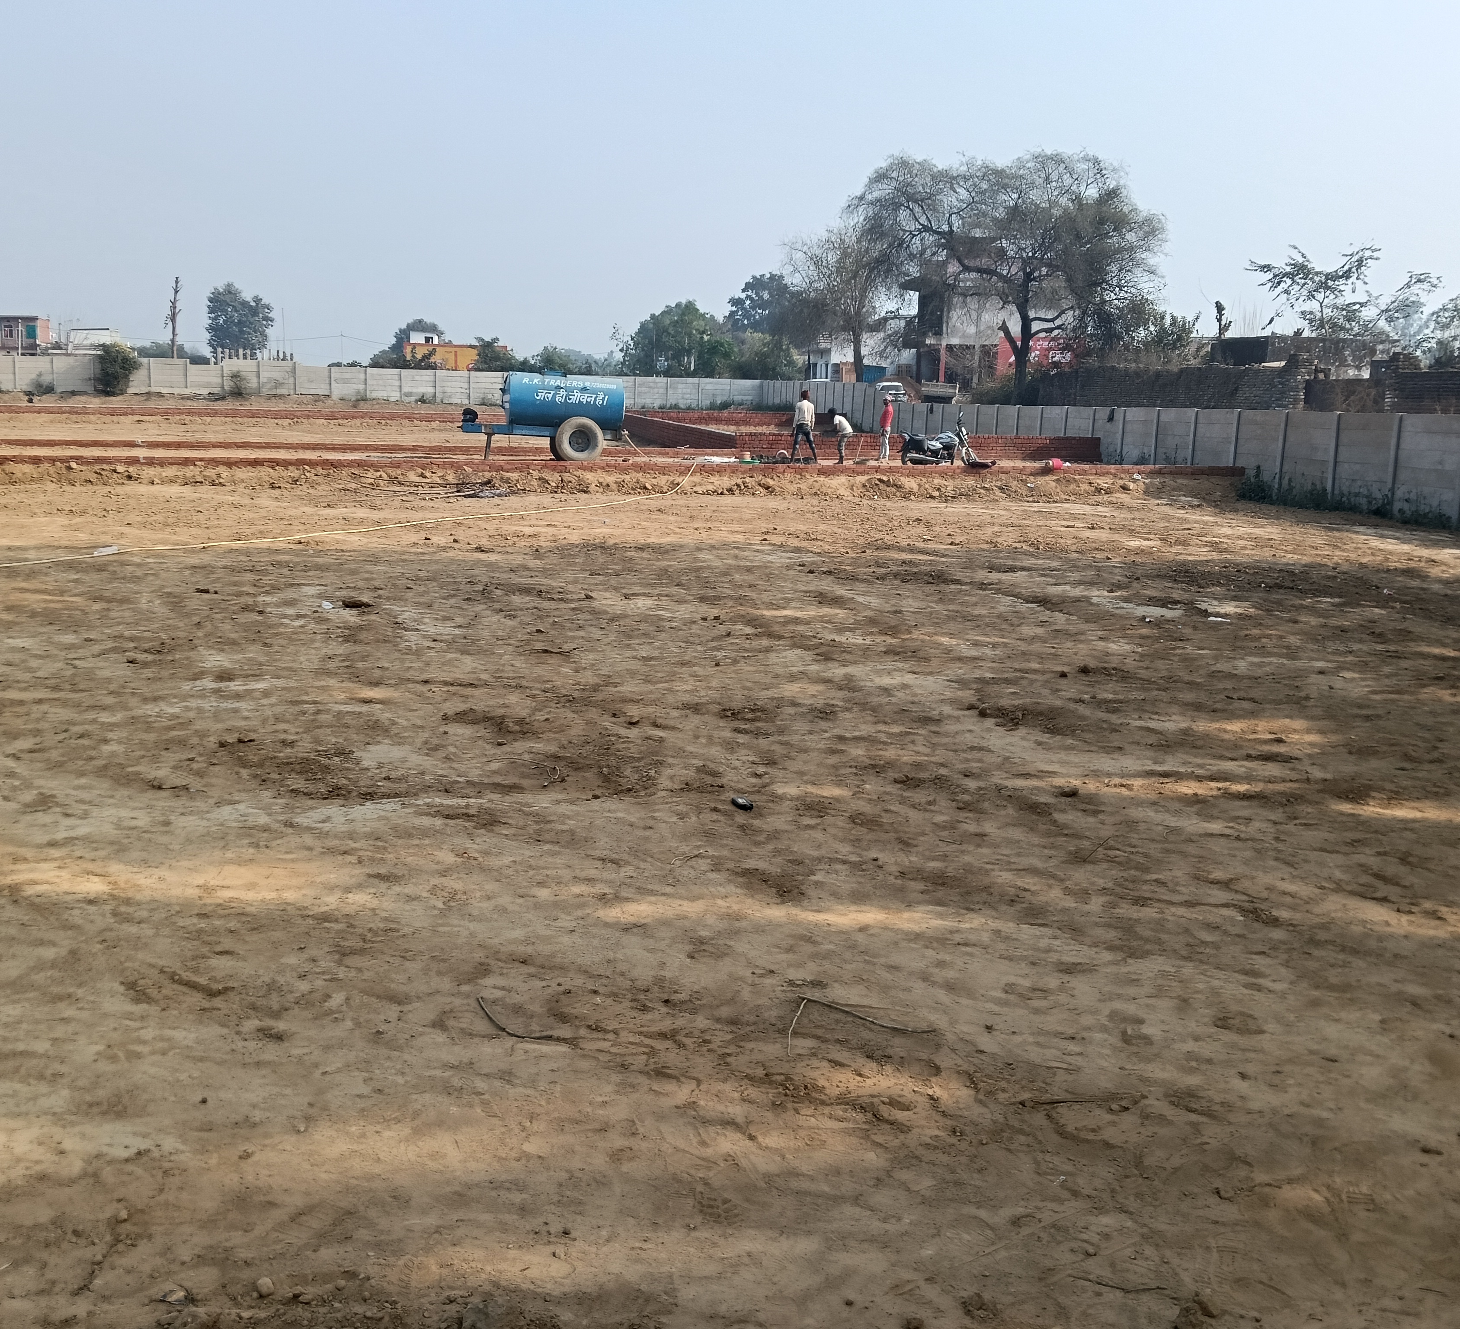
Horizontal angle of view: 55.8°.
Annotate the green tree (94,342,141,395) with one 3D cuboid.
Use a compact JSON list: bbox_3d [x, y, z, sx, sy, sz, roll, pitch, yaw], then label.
[{"bbox_3d":[-31.561,-15.267,71.252,2.500,2.670,2.400,-3,12,-23],"label":"green tree"}]

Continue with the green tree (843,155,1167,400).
[{"bbox_3d":[10.951,-14.754,56.093,12.300,11.570,11.200,4,11,10],"label":"green tree"}]

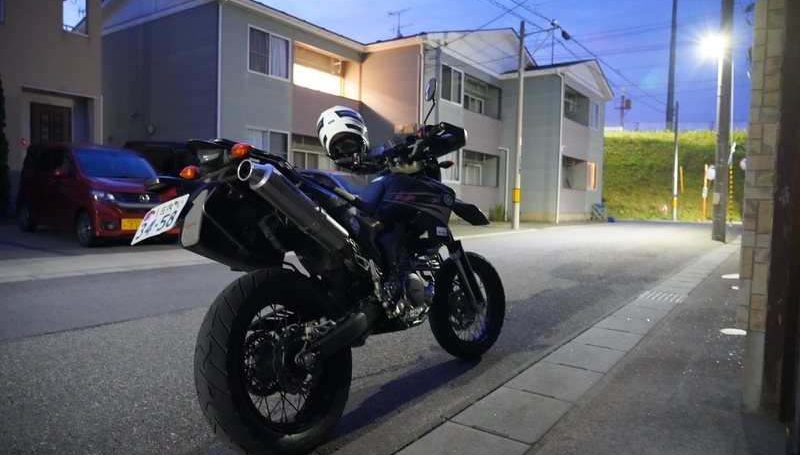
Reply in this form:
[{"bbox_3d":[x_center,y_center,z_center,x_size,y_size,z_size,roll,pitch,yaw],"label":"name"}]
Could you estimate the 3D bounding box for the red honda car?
[{"bbox_3d":[-5.370,-0.665,9.530,3.395,1.655,1.475,5,6,37],"label":"red honda car"}]

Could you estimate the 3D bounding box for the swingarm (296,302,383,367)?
[{"bbox_3d":[-0.245,0.393,1.996,0.220,0.130,0.620,-14,5,33],"label":"swingarm"}]

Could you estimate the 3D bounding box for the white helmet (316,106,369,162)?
[{"bbox_3d":[-0.302,-0.500,2.850,0.265,0.270,0.345,-22,-32,13],"label":"white helmet"}]

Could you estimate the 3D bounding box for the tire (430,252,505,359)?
[{"bbox_3d":[0.397,0.422,2.980,0.590,0.590,0.120,-5,-1,-44],"label":"tire"}]

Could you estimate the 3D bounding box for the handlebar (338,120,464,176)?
[{"bbox_3d":[-0.027,-0.388,2.667,0.240,0.210,0.820,-5,-1,-44],"label":"handlebar"}]

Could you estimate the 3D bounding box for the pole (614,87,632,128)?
[{"bbox_3d":[20.493,-10.568,49.000,1.000,4.300,1.400,3,4,35],"label":"pole"}]

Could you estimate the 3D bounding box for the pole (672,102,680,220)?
[{"bbox_3d":[15.038,-3.617,29.000,0.220,6.500,0.220,3,4,35],"label":"pole"}]

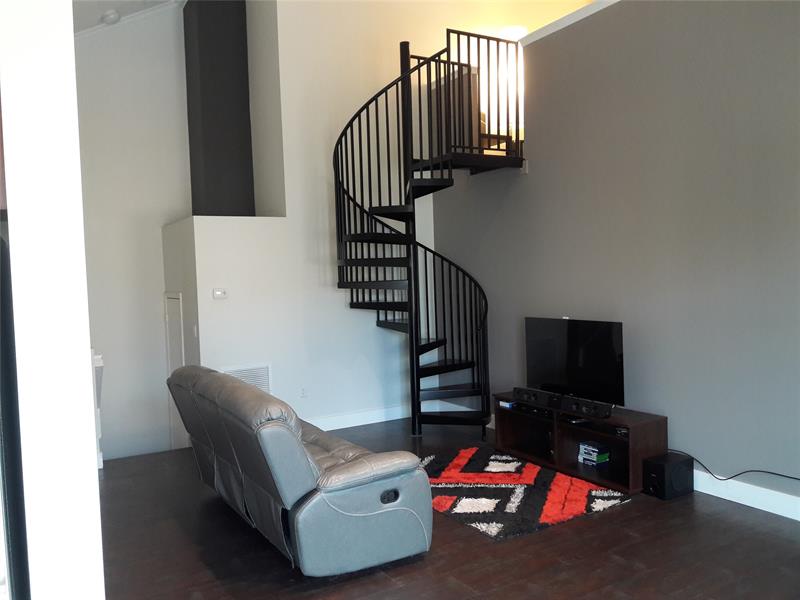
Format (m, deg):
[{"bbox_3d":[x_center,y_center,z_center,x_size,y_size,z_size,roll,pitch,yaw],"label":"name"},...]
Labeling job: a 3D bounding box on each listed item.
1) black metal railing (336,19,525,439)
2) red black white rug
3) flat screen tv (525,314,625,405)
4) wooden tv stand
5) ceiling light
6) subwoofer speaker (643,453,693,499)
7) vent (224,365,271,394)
[{"bbox_3d":[0.134,-0.585,6.411,1.485,3.904,1.592,-3,2,-29],"label":"black metal railing"},{"bbox_3d":[0.672,1.386,4.947,1.232,0.032,1.779,-3,2,-29],"label":"red black white rug"},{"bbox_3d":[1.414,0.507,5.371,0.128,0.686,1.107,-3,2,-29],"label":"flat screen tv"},{"bbox_3d":[1.431,1.117,5.353,0.426,0.486,1.549,-3,2,-29],"label":"wooden tv stand"},{"bbox_3d":[-3.132,-3.058,7.000,0.200,0.120,0.200,-34,17,-25],"label":"ceiling light"},{"bbox_3d":[1.916,1.249,4.598,0.330,0.240,0.173,-3,2,-29],"label":"subwoofer speaker"},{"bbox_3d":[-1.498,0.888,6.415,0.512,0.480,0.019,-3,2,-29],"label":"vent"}]

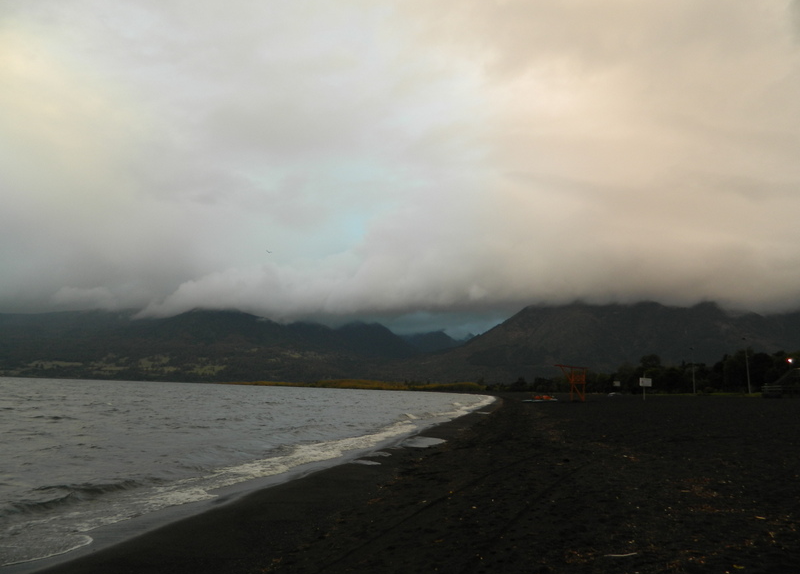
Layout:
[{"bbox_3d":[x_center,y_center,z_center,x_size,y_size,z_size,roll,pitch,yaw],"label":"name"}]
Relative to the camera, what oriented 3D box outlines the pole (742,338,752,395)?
[{"bbox_3d":[54.167,12.349,90.337,0.800,8.700,0.320,2,-10,-5],"label":"pole"}]

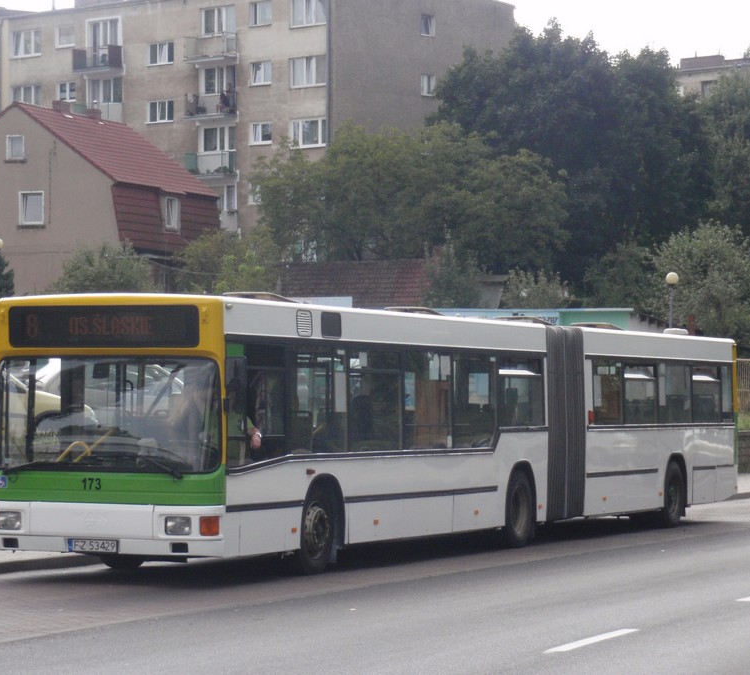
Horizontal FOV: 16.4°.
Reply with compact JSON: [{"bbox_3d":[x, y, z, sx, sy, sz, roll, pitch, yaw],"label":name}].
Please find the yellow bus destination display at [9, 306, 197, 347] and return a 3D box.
[{"bbox_3d":[-2.584,-0.108,24.526,2.040,0.390,0.100,-1,-2,23],"label":"yellow bus destination display"}]

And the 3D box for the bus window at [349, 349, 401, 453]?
[{"bbox_3d":[-0.008,0.658,27.278,0.050,1.070,1.360,-1,-2,23],"label":"bus window"}]

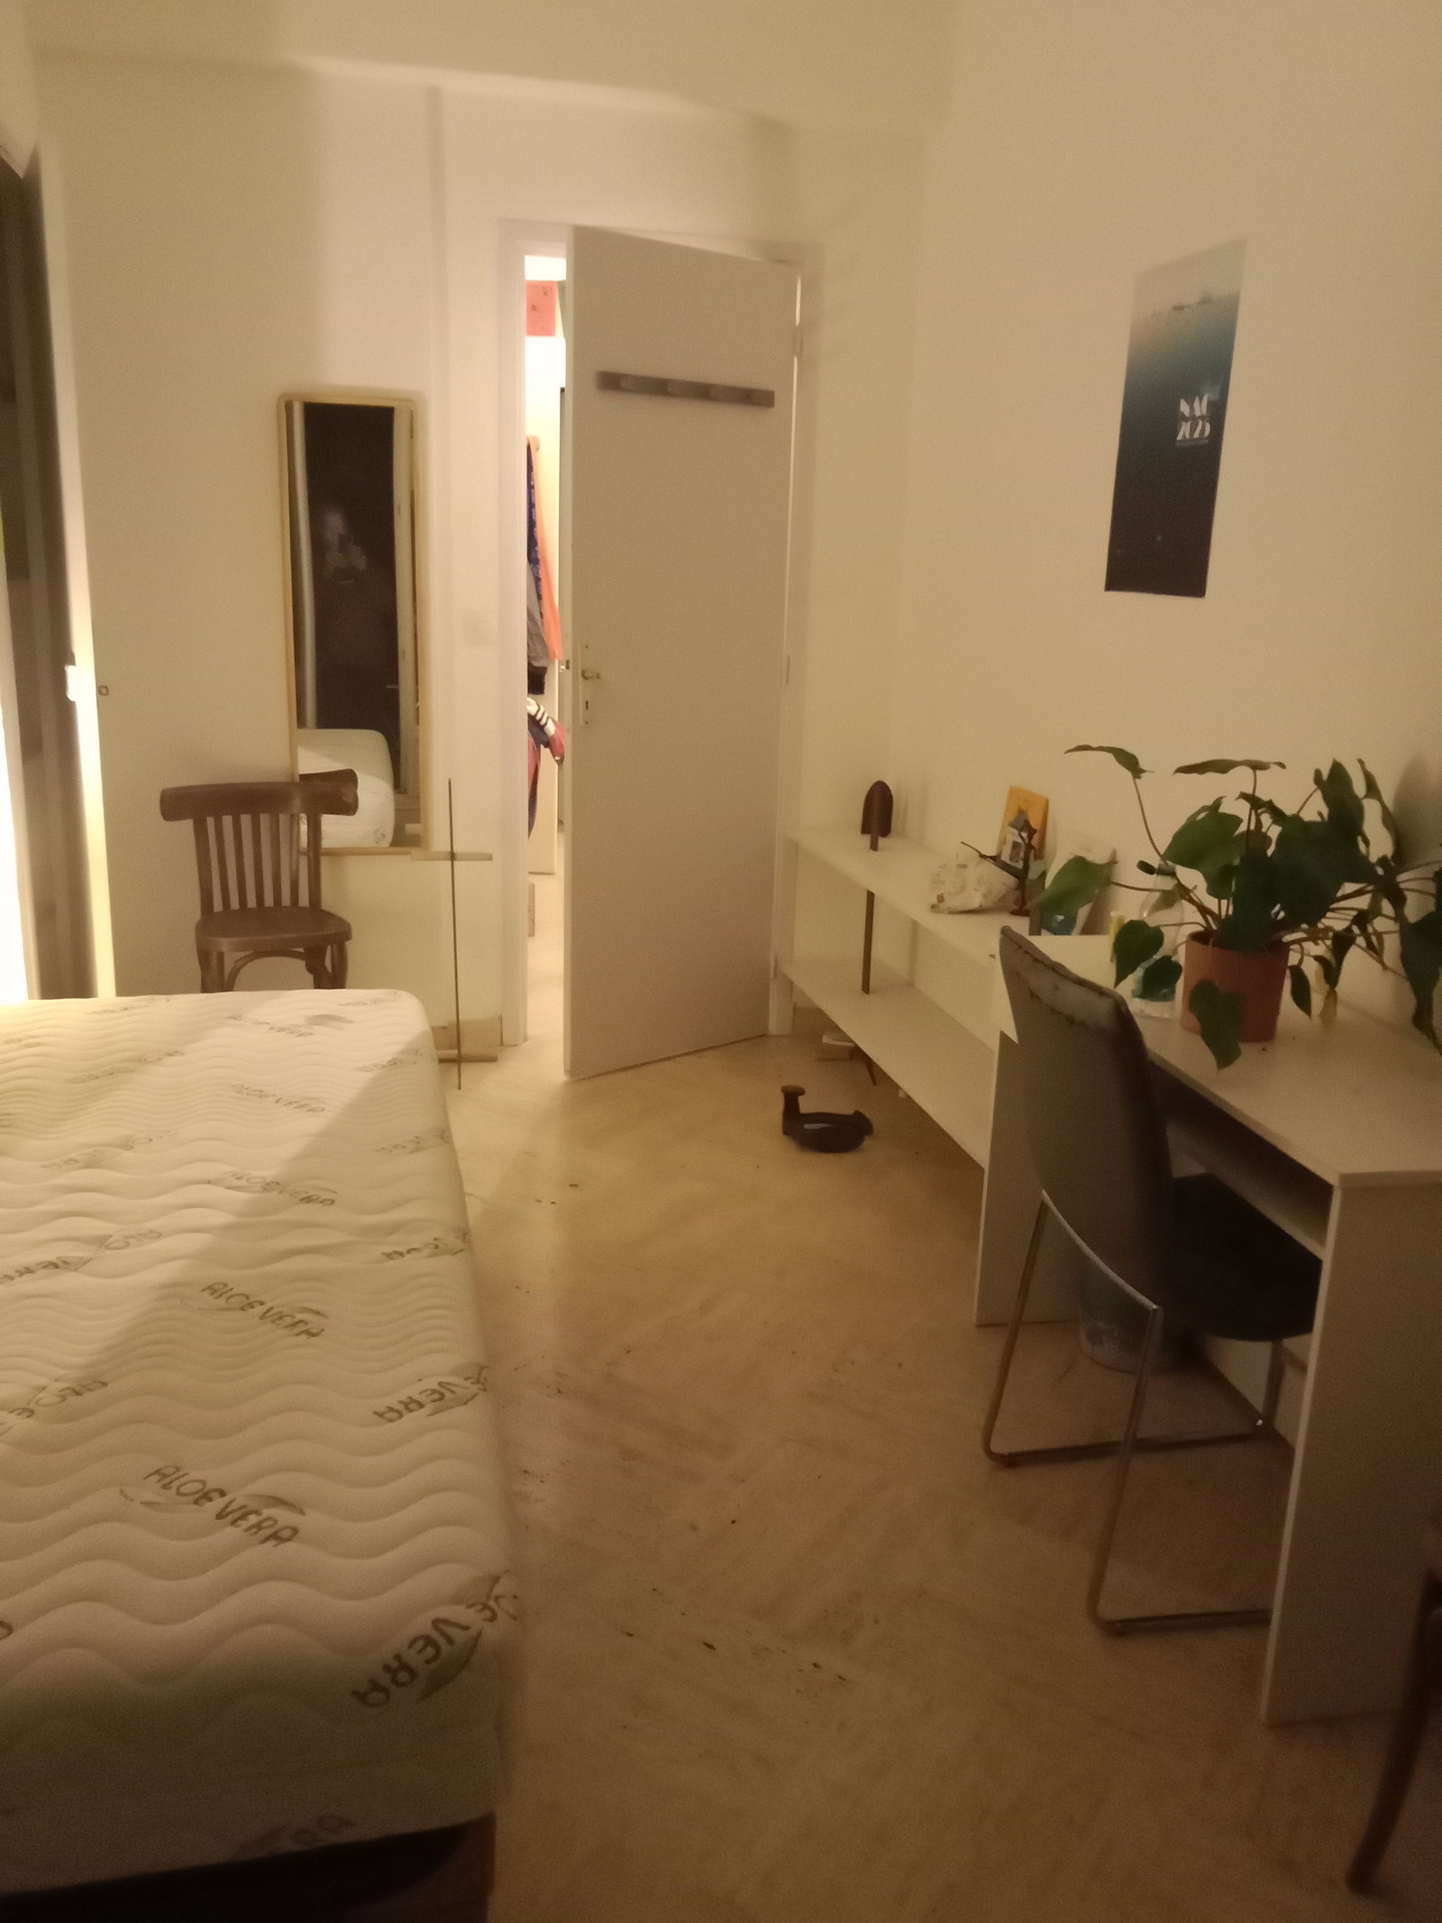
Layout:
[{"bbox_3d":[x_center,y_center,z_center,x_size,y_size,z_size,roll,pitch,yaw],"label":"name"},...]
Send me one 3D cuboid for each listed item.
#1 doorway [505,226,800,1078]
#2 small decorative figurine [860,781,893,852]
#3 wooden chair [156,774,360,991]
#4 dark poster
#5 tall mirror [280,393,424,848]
[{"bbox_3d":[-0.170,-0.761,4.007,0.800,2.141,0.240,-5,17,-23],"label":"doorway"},{"bbox_3d":[0.386,-0.359,3.642,0.075,0.170,0.060,8,16,22],"label":"small decorative figurine"},{"bbox_3d":[-1.160,-0.043,3.825,0.480,0.790,0.440,-5,17,-24],"label":"wooden chair"},{"bbox_3d":[0.836,-0.999,2.822,0.015,0.599,0.383,-2,16,-14],"label":"dark poster"},{"bbox_3d":[-0.947,-0.860,3.912,0.335,1.175,0.030,-2,16,-14],"label":"tall mirror"}]

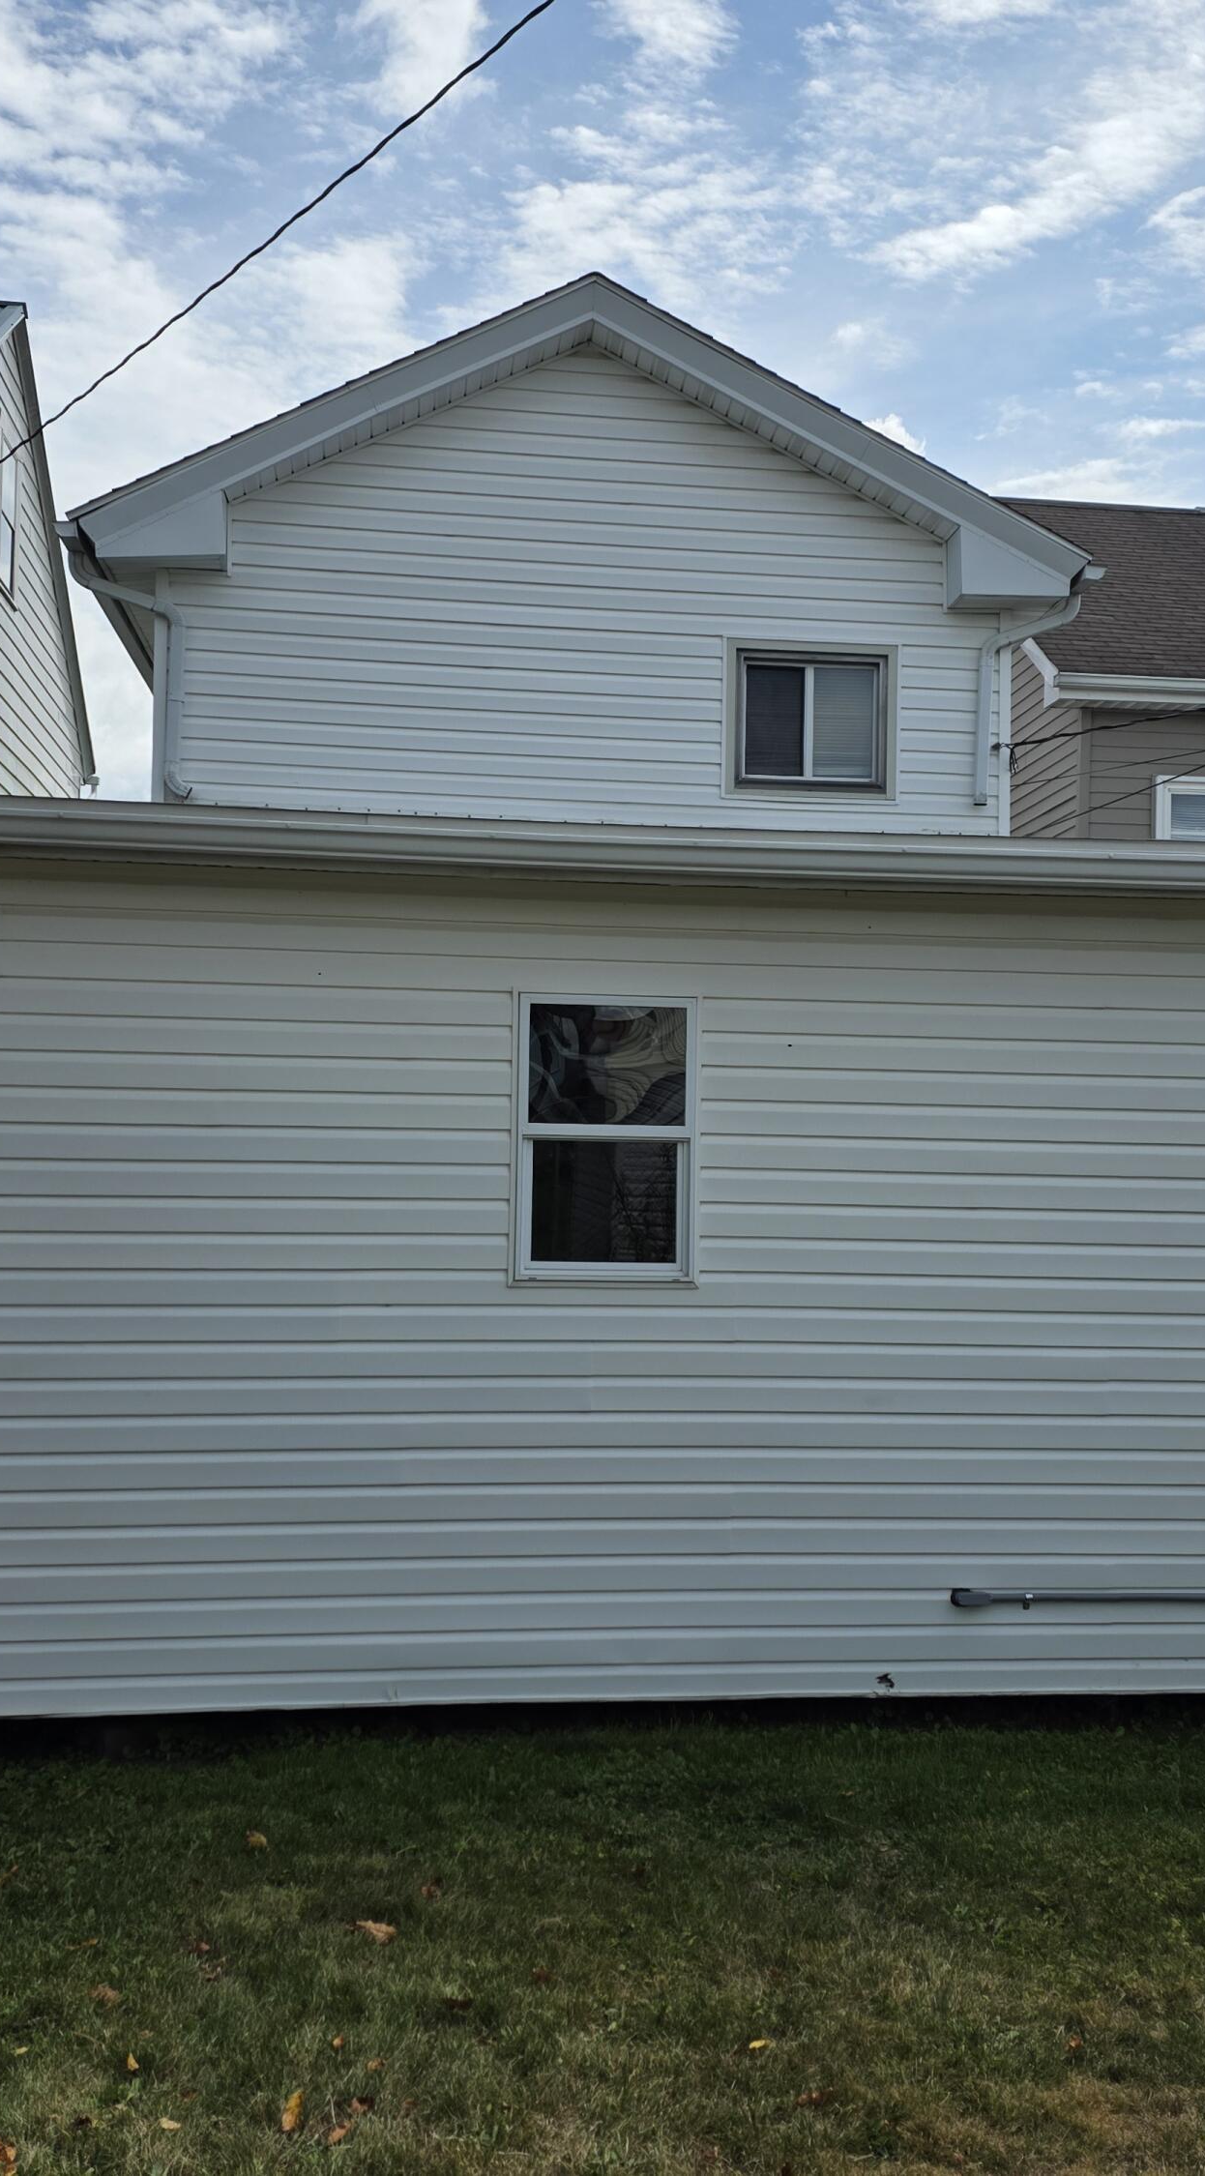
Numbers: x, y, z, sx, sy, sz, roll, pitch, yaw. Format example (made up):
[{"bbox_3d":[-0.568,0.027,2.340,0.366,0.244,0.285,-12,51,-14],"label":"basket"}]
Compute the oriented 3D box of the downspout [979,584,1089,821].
[{"bbox_3d":[2.562,-2.326,11.612,0.665,1.370,0.150,1,-3,-8],"label":"downspout"}]

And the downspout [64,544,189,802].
[{"bbox_3d":[-2.660,-2.319,10.873,0.730,1.400,0.150,1,-3,-8],"label":"downspout"}]

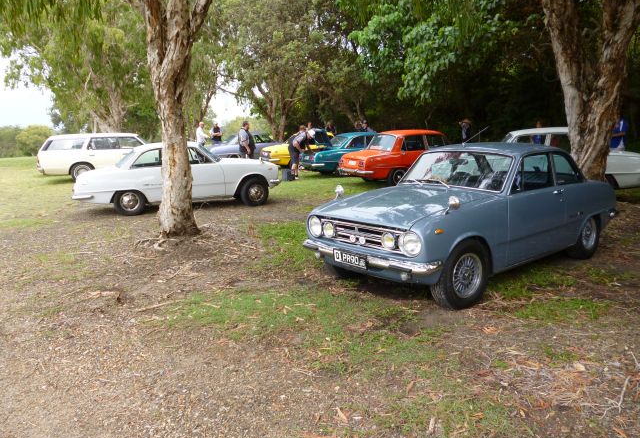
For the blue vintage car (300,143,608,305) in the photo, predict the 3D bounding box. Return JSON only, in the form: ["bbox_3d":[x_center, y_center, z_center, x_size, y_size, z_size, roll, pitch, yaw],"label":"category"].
[{"bbox_3d":[1.768,-0.146,5.588,4.000,1.330,1.500,-10,13,-39],"label":"blue vintage car"}]

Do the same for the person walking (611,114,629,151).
[{"bbox_3d":[6.749,-1.586,11.853,0.420,1.760,0.500,-2,10,-9],"label":"person walking"}]

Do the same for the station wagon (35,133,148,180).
[{"bbox_3d":[-6.231,-1.930,16.145,4.200,1.420,1.600,-4,10,-16],"label":"station wagon"}]

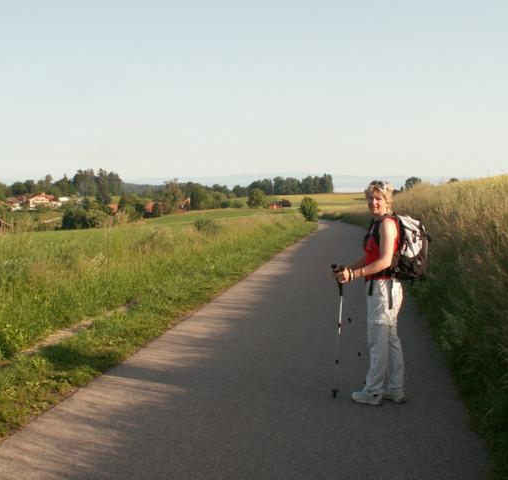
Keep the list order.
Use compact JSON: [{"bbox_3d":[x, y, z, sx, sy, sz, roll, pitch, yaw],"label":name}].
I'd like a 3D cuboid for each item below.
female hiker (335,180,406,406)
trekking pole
[{"bbox_3d":[0.868,0.407,4.830,0.540,1.680,0.480,0,4,6],"label":"female hiker"},{"bbox_3d":[0.636,0.705,4.920,0.090,1.050,0.070,1,8,6],"label":"trekking pole"}]

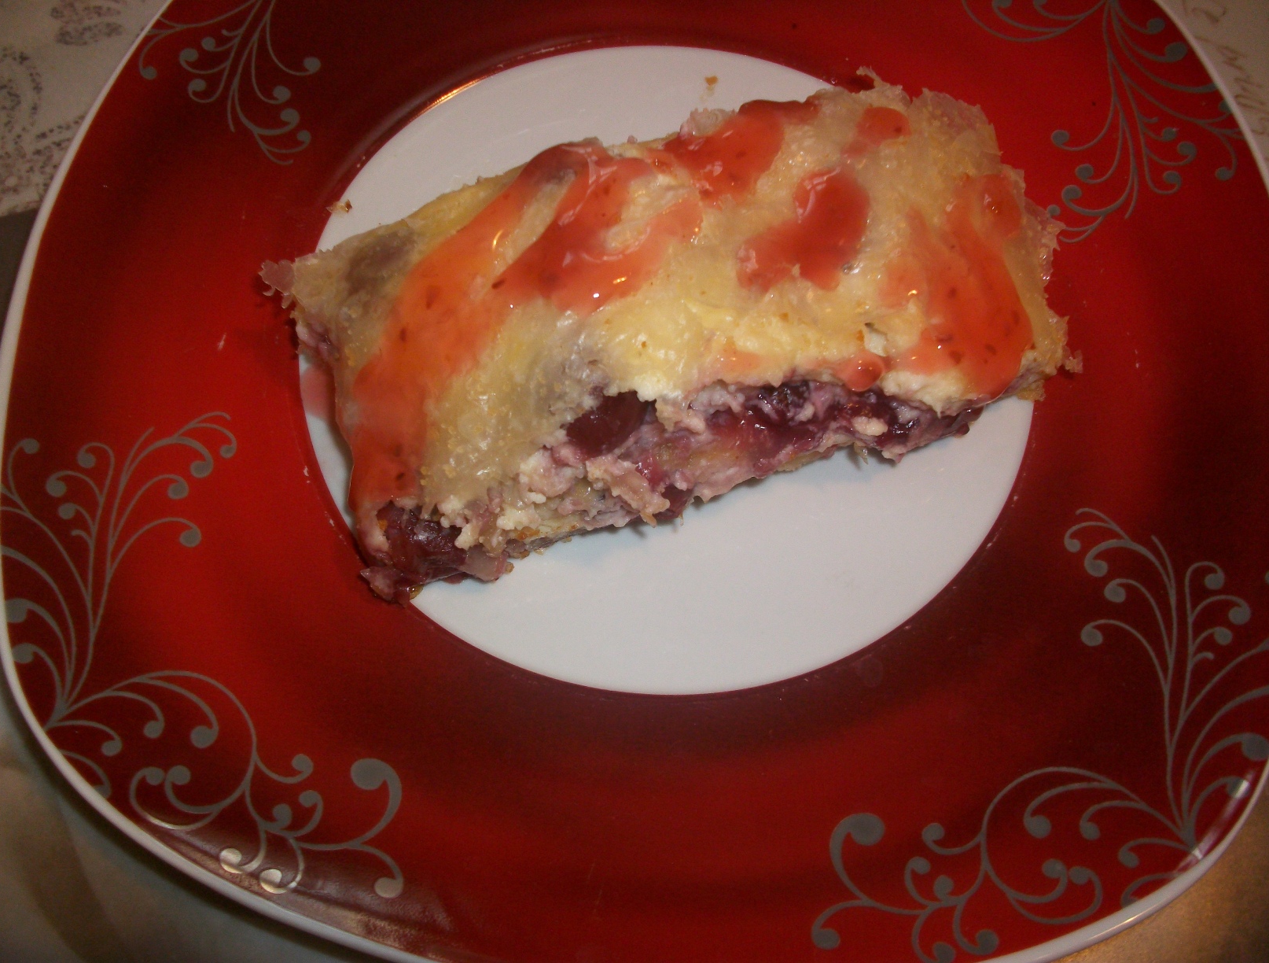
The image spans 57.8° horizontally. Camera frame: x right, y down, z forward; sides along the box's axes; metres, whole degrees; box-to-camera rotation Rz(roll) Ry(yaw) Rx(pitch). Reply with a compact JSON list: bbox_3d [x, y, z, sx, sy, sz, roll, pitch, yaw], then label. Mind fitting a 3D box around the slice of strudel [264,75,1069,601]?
[{"bbox_3d":[0.008,-0.033,0.223,0.144,0.036,0.068,-18,70,-9],"label":"slice of strudel"}]

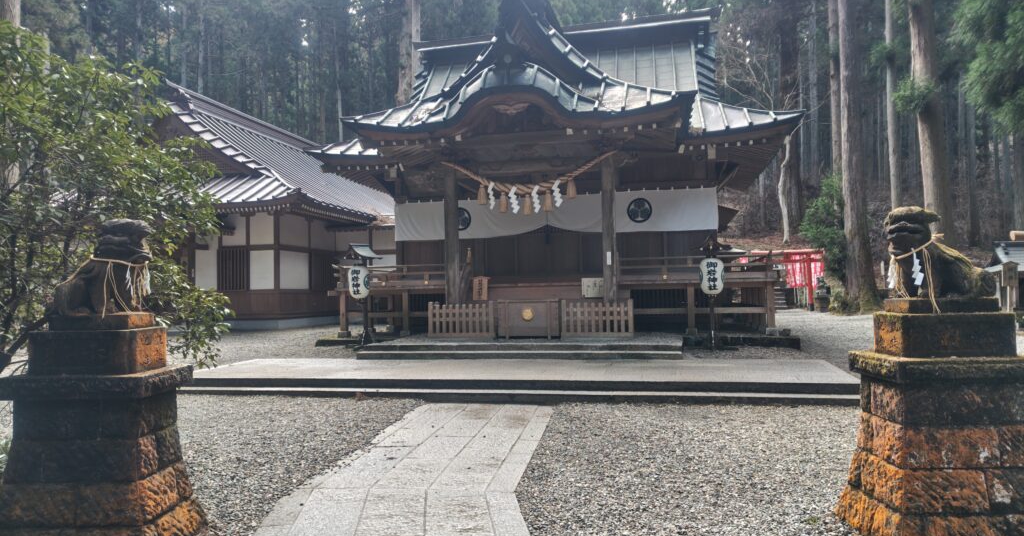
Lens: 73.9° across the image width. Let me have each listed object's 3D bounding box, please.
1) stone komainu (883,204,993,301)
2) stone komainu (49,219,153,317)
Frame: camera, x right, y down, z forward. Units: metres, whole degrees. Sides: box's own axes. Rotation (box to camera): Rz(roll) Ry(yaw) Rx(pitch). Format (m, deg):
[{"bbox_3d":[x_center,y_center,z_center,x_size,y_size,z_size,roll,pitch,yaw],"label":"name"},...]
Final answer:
[{"bbox_3d":[2.700,-0.100,4.320,0.590,0.590,0.310,-1,-2,-2],"label":"stone komainu"},{"bbox_3d":[-2.690,0.000,4.450,0.600,0.610,0.310,-1,-2,2],"label":"stone komainu"}]

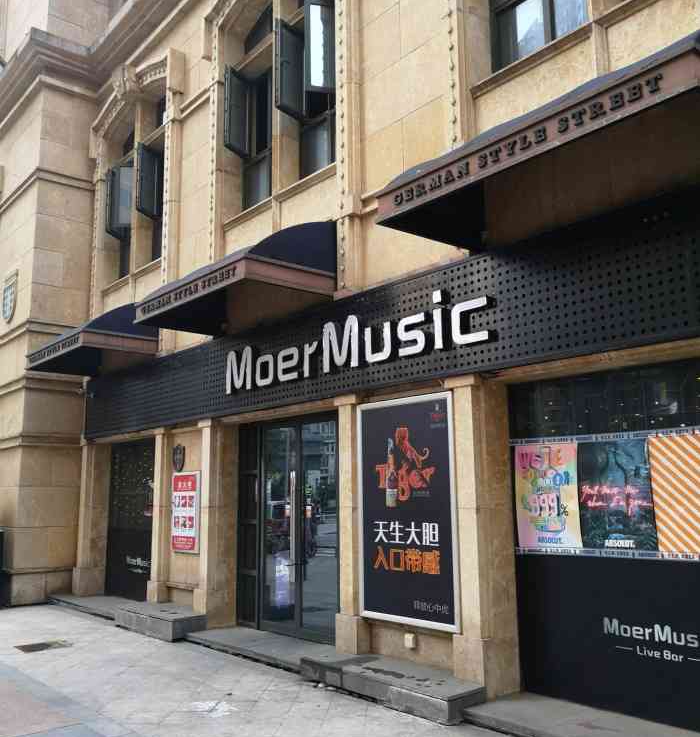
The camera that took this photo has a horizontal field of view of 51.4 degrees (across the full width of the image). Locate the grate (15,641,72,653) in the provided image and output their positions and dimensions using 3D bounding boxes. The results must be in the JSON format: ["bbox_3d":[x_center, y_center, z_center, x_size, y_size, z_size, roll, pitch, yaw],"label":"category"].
[{"bbox_3d":[-3.440,3.148,8.204,0.535,0.036,0.331,7,-12,-39],"label":"grate"}]

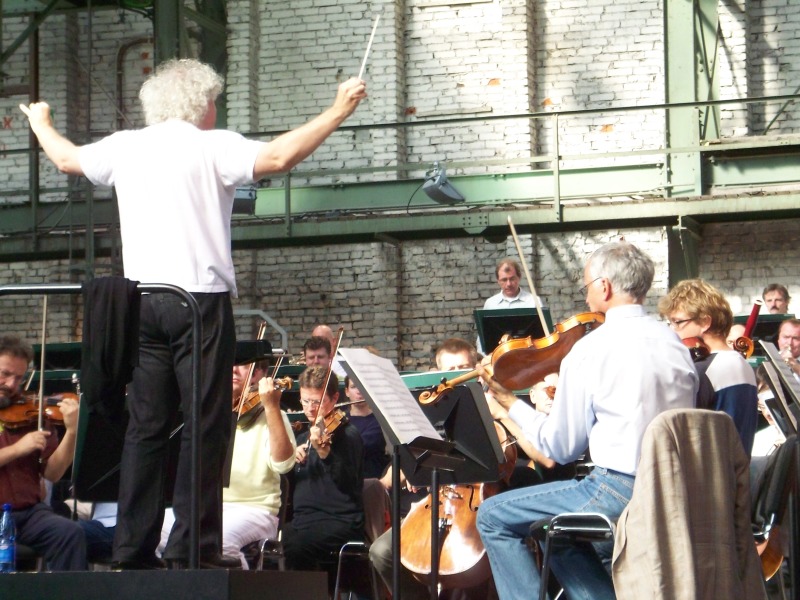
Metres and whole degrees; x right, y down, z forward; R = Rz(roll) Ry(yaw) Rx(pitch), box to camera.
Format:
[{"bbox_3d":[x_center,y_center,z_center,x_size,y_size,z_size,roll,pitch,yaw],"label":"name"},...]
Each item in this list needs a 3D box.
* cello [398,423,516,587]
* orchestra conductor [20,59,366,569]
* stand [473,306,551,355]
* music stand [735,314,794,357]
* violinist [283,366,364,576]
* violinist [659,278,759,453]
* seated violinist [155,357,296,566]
[{"bbox_3d":[0.278,0.704,10.894,0.430,1.357,0.270,2,-36,21],"label":"cello"},{"bbox_3d":[-0.726,0.050,9.600,1.170,1.800,0.580,-3,-7,22],"label":"orchestra conductor"},{"bbox_3d":[0.697,0.566,16.540,0.520,1.060,0.420,-3,-7,22],"label":"stand"},{"bbox_3d":[2.130,0.619,16.140,0.520,1.060,0.420,-3,-7,21],"label":"music stand"},{"bbox_3d":[-0.351,0.918,12.029,0.500,1.250,0.780,-3,-7,25],"label":"violinist"},{"bbox_3d":[0.990,0.582,9.455,0.800,1.280,0.580,-6,-9,42],"label":"violinist"},{"bbox_3d":[-0.722,0.833,11.377,0.580,1.280,0.800,-4,-8,31],"label":"seated violinist"}]

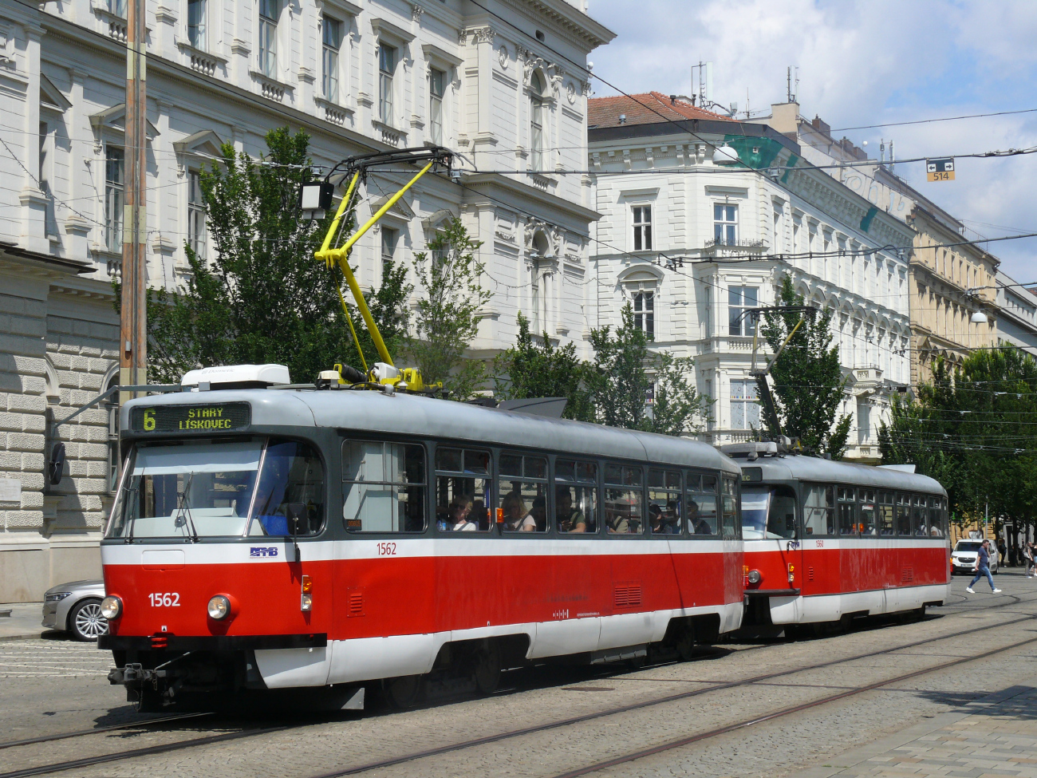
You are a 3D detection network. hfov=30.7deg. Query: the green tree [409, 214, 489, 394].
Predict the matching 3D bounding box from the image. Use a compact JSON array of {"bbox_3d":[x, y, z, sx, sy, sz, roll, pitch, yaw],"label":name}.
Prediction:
[{"bbox_3d":[-1.787,0.501,49.840,2.900,10.050,2.900,-2,-4,23],"label":"green tree"}]

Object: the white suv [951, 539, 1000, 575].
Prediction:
[{"bbox_3d":[23.302,8.500,96.600,1.870,1.830,4.400,-2,-4,22],"label":"white suv"}]

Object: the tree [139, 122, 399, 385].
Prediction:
[{"bbox_3d":[-5.359,-0.487,41.603,6.000,10.660,6.000,-2,-4,23],"label":"tree"}]

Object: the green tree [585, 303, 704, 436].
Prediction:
[{"bbox_3d":[4.321,1.910,63.948,4.200,9.550,4.200,-2,-4,23],"label":"green tree"}]

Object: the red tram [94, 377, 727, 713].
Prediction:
[{"bbox_3d":[-0.156,1.842,22.651,2.500,3.250,14.400,-3,-5,24],"label":"red tram"}]

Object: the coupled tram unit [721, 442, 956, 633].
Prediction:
[{"bbox_3d":[6.065,2.970,36.396,2.500,3.250,14.300,-3,-5,24],"label":"coupled tram unit"}]

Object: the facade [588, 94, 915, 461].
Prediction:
[{"bbox_3d":[10.120,-2.205,106.949,17.000,25.000,35.700,-2,-4,23],"label":"facade"}]

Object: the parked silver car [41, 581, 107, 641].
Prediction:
[{"bbox_3d":[-5.771,3.504,32.552,5.100,1.480,1.900,1,-4,-22],"label":"parked silver car"}]

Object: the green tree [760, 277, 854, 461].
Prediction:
[{"bbox_3d":[12.380,1.606,80.202,4.000,12.830,4.000,-2,-4,23],"label":"green tree"}]

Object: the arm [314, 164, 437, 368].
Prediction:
[{"bbox_3d":[-1.613,-1.358,19.775,1.200,2.300,1.650,-3,-5,24],"label":"arm"}]

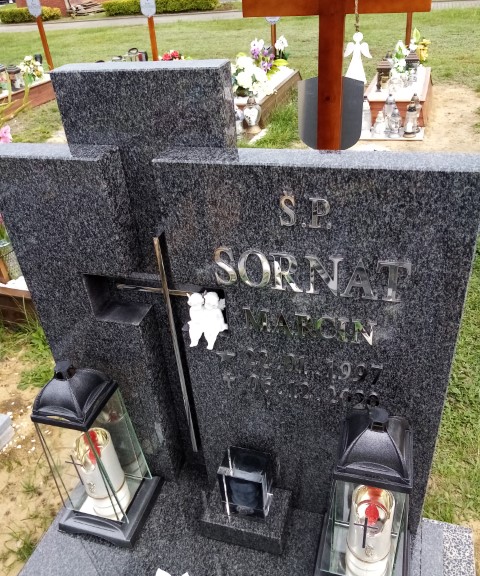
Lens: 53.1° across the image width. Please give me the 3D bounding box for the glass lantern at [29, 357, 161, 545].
[{"bbox_3d":[-0.310,0.321,1.009,0.180,0.443,0.171,6,35,16],"label":"glass lantern"}]

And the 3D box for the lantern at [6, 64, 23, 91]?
[{"bbox_3d":[-2.967,-2.770,6.313,0.155,0.270,0.155,6,35,17],"label":"lantern"}]

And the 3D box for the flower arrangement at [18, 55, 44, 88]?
[{"bbox_3d":[-2.874,-2.985,6.570,0.280,0.330,0.250,6,35,17],"label":"flower arrangement"}]

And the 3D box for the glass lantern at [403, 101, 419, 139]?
[{"bbox_3d":[1.444,-1.420,4.024,0.115,0.285,0.115,6,35,17],"label":"glass lantern"}]

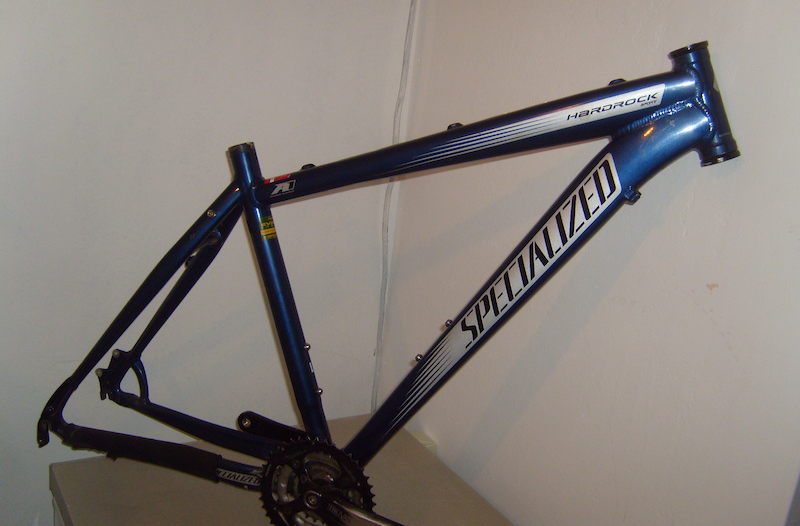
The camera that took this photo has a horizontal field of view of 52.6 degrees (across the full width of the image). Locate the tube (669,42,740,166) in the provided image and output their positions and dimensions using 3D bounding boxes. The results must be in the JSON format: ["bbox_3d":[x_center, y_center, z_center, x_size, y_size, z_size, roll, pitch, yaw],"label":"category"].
[{"bbox_3d":[0.342,-0.177,0.905,0.045,0.131,0.044,-16,6,21],"label":"tube"}]

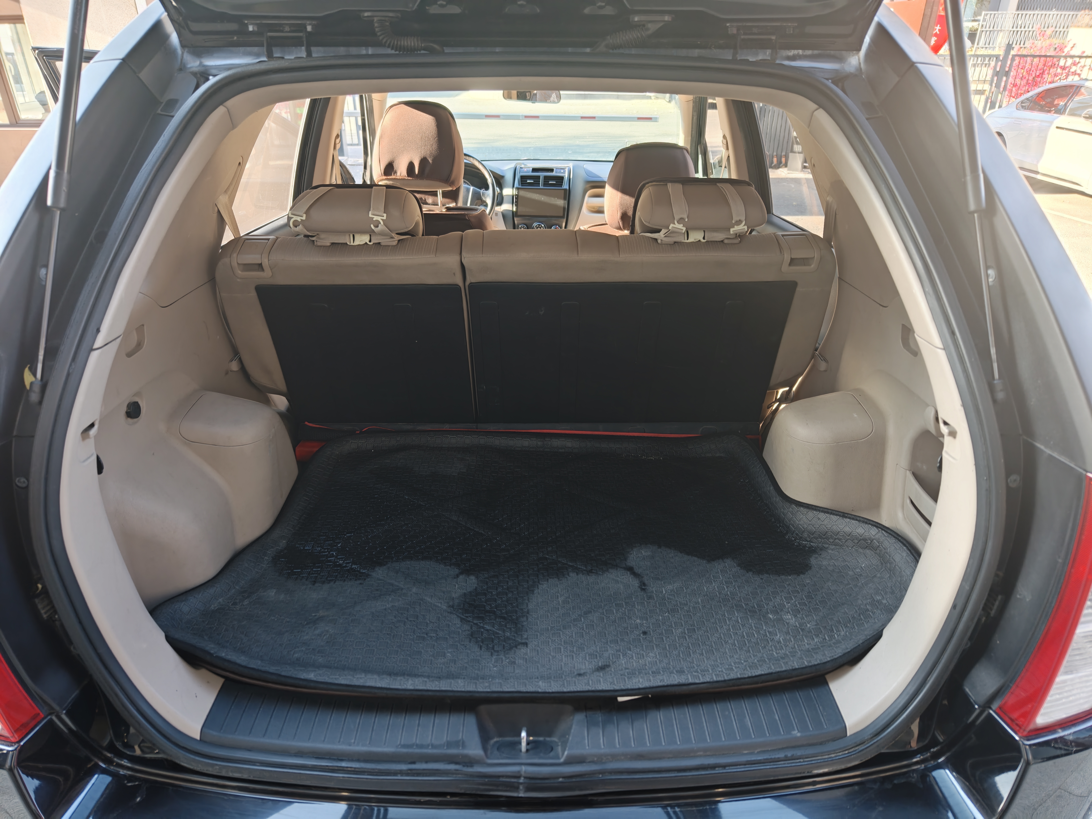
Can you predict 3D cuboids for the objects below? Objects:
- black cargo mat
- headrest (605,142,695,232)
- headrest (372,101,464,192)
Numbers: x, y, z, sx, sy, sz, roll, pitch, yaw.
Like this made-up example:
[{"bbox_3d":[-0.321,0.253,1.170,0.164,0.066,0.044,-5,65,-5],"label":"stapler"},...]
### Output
[{"bbox_3d":[0.005,0.226,1.333,1.290,0.060,0.710,0,28,0],"label":"black cargo mat"},{"bbox_3d":[0.316,-0.674,2.200,0.265,0.235,0.150,0,35,0],"label":"headrest"},{"bbox_3d":[-0.385,-0.791,2.180,0.265,0.235,0.150,0,35,0],"label":"headrest"}]

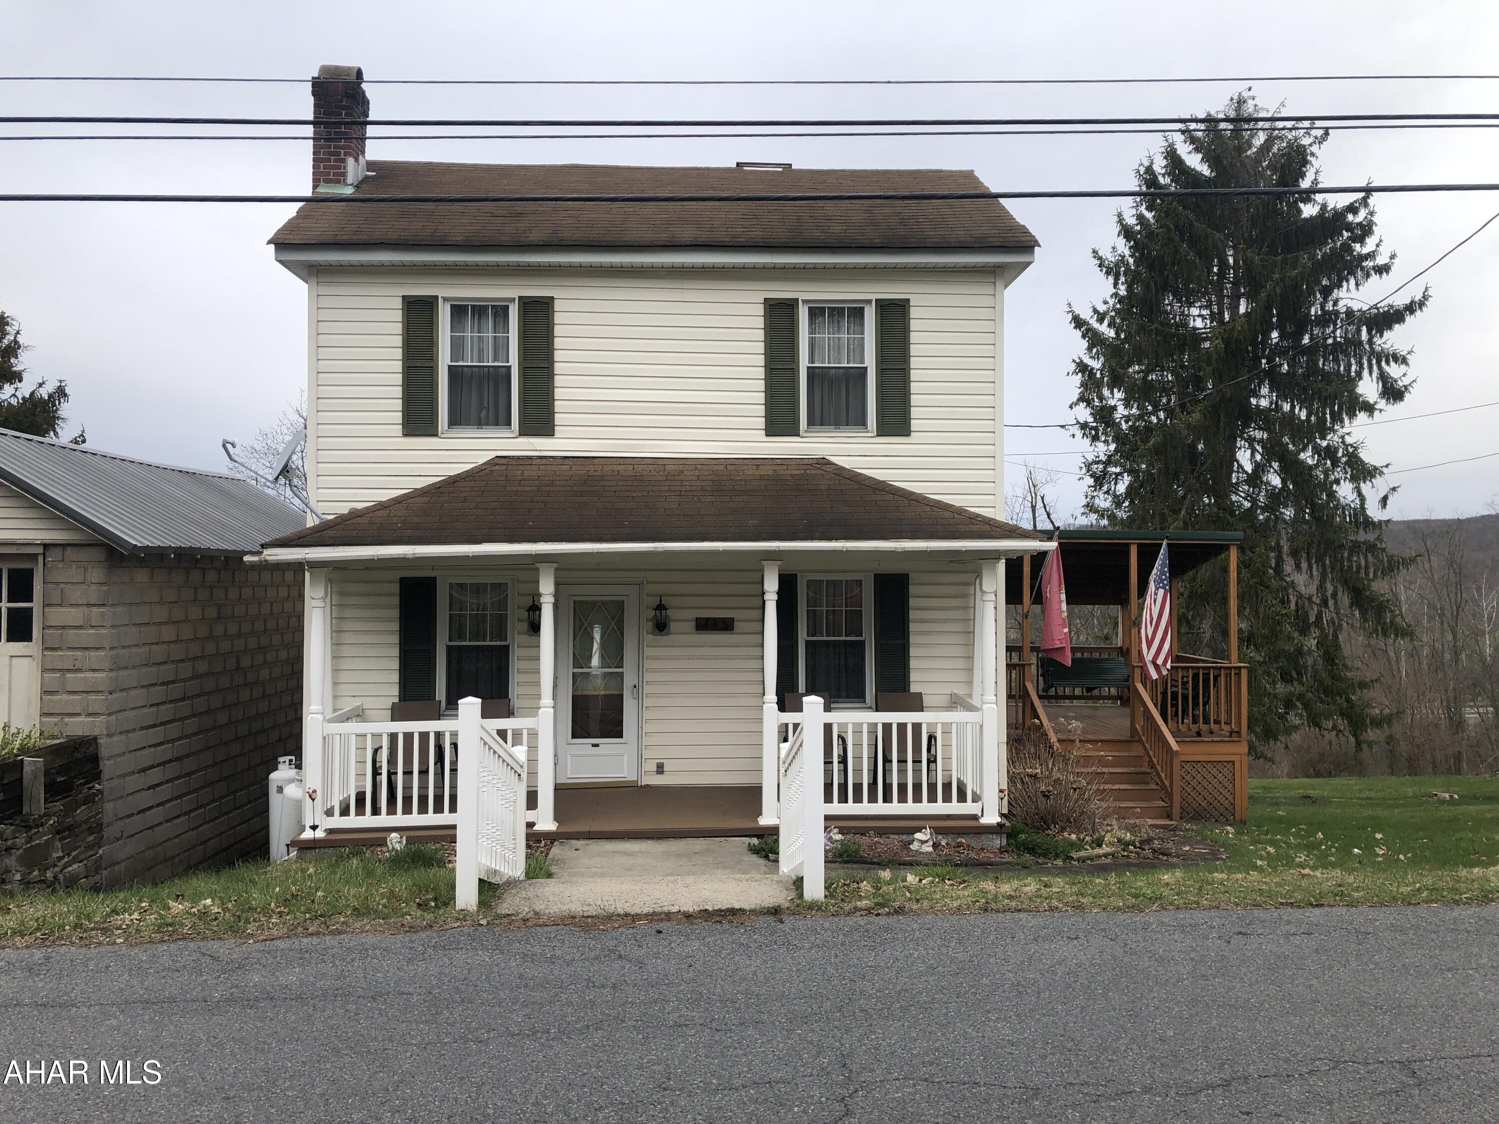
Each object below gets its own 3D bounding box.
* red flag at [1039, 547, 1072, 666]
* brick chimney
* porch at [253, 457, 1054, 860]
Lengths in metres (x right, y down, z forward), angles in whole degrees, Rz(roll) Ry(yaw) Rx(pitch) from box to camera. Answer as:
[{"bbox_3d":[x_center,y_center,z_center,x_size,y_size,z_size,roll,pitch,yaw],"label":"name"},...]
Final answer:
[{"bbox_3d":[3.435,0.447,13.600,0.370,1.460,0.360,0,-1,-3],"label":"red flag"},{"bbox_3d":[-4.628,-4.859,13.754,0.458,1.534,0.720,0,-1,-3],"label":"brick chimney"},{"bbox_3d":[-0.801,0.704,11.222,6.740,3.500,1.760,0,-1,-3],"label":"porch"}]

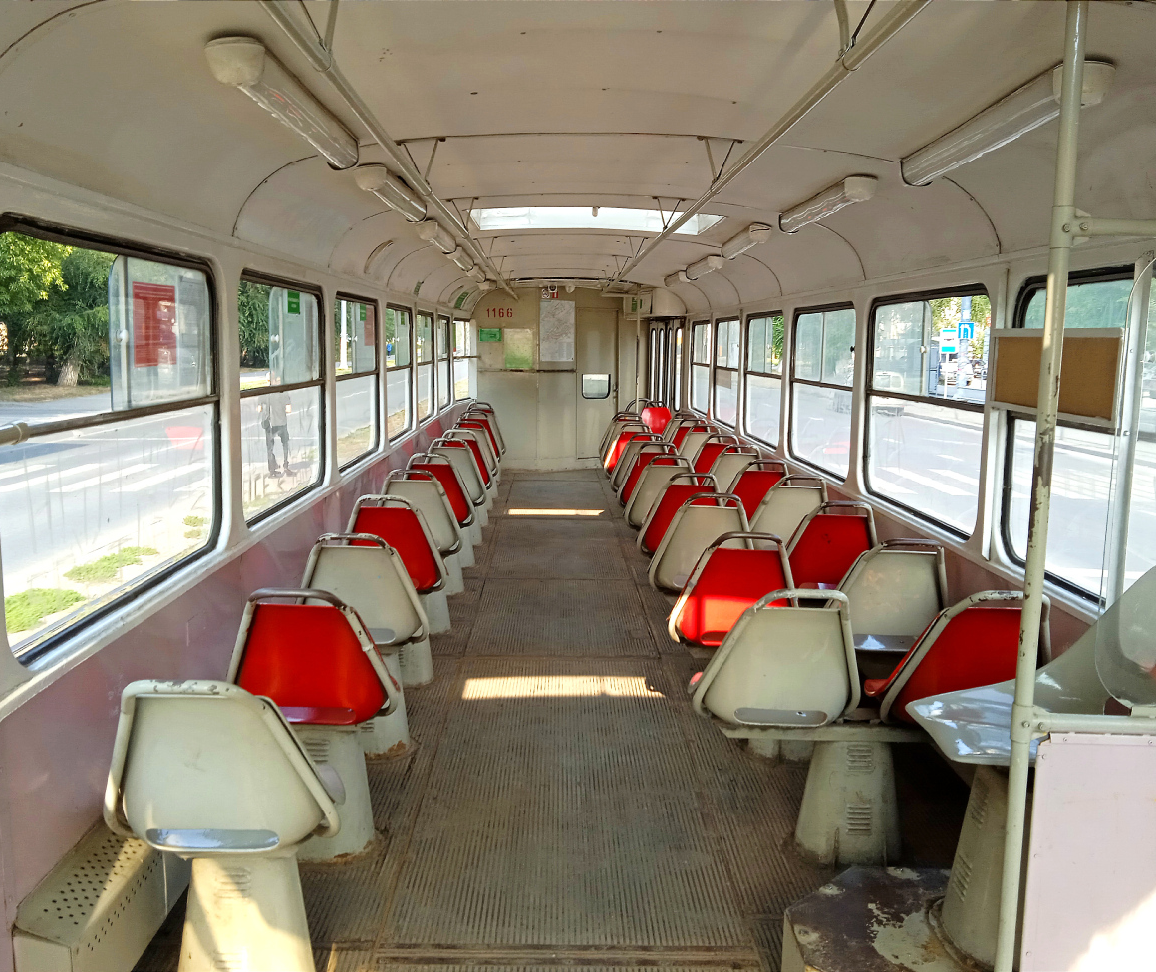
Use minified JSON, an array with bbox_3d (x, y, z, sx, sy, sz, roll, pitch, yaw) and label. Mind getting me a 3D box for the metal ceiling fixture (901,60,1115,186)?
[{"bbox_3d":[1.018,-0.885,2.660,0.125,0.090,1.120,1,8,1],"label":"metal ceiling fixture"}]

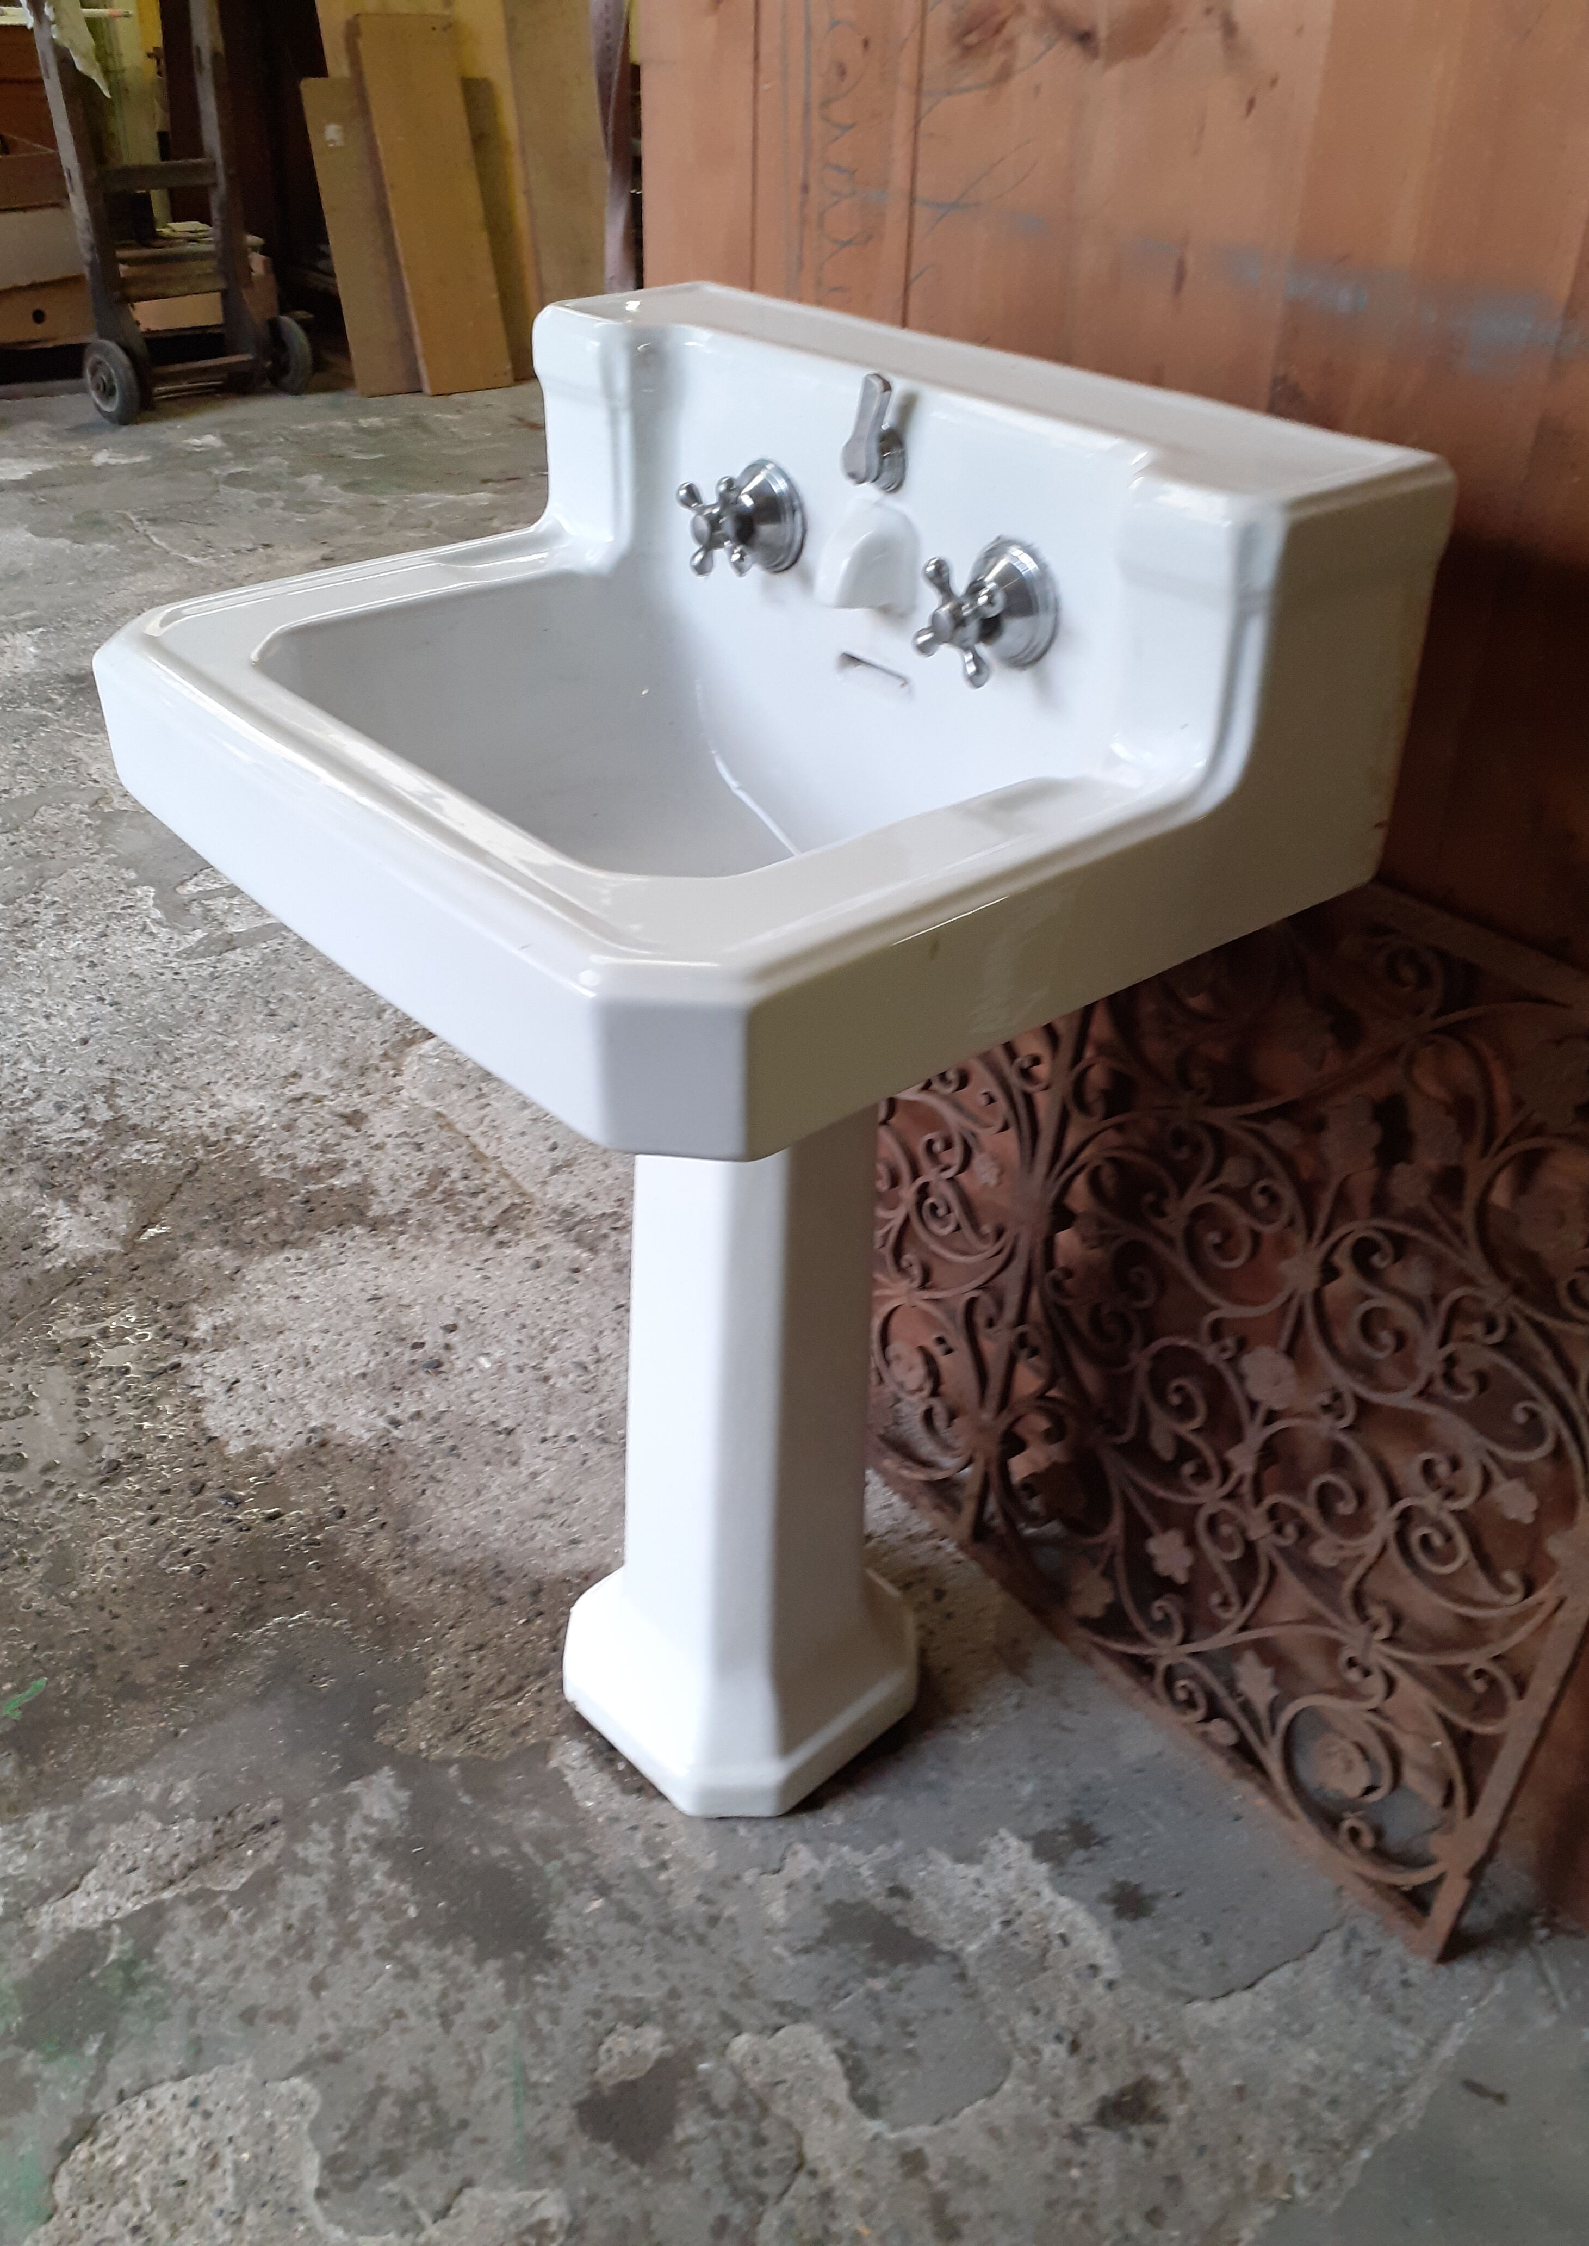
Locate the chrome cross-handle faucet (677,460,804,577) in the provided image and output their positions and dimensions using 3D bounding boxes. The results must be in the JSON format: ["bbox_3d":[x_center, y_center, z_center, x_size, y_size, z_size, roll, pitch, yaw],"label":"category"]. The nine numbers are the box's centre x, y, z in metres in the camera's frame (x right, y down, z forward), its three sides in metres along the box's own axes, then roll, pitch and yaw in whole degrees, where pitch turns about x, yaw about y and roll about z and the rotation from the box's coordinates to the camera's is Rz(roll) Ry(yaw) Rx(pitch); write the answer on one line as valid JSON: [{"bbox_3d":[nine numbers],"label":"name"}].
[{"bbox_3d":[-0.034,-0.346,1.014,0.057,0.064,0.063,-25,42,-34],"label":"chrome cross-handle faucet"}]

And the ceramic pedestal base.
[{"bbox_3d":[-0.031,0.144,1.204,0.243,0.692,0.245,30,43,35],"label":"ceramic pedestal base"}]

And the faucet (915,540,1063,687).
[{"bbox_3d":[0.093,-0.261,0.894,0.057,0.064,0.063,-25,42,-34],"label":"faucet"}]

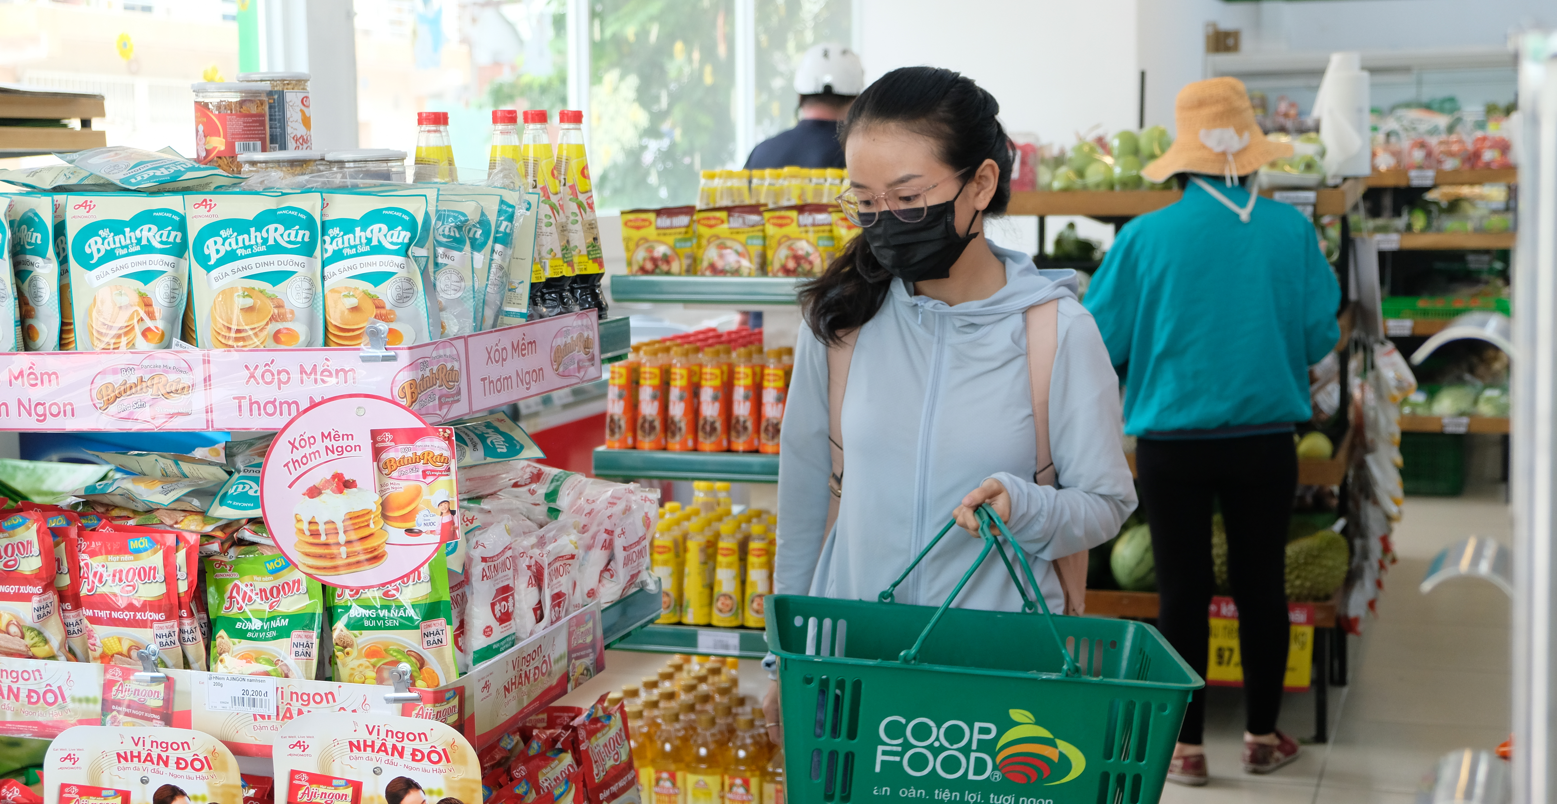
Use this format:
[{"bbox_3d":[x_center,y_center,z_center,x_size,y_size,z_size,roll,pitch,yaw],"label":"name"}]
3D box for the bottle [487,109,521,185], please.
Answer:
[{"bbox_3d":[-0.325,-0.215,2.567,0.080,0.275,0.080,1,7,18],"label":"bottle"}]

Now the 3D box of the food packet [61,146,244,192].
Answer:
[{"bbox_3d":[-0.717,-0.268,2.412,0.160,0.036,0.195,-7,22,-44],"label":"food packet"}]

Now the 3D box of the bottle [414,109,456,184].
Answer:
[{"bbox_3d":[-0.417,-0.215,2.573,0.077,0.270,0.077,2,8,19],"label":"bottle"}]

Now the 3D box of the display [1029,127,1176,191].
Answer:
[{"bbox_3d":[0.946,-0.701,6.086,0.404,0.176,0.380,1,7,18],"label":"display"}]

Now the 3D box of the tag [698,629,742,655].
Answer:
[{"bbox_3d":[-0.108,0.445,3.919,0.081,0.042,0.004,2,7,19],"label":"tag"}]

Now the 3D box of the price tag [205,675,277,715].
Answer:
[{"bbox_3d":[-0.573,0.312,2.260,0.086,0.042,0.002,2,8,19],"label":"price tag"}]

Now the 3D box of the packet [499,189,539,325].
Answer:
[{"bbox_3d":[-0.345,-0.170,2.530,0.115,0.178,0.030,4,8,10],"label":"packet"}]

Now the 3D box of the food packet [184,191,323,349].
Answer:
[{"bbox_3d":[-0.551,-0.122,2.232,0.165,0.197,0.035,2,8,19],"label":"food packet"}]

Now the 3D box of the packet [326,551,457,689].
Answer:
[{"bbox_3d":[-0.416,0.217,2.279,0.147,0.180,0.043,0,7,7],"label":"packet"}]

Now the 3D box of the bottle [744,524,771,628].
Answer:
[{"bbox_3d":[-0.035,0.331,4.061,0.064,0.197,0.064,-1,7,0],"label":"bottle"}]

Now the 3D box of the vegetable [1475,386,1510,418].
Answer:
[{"bbox_3d":[2.940,0.000,8.674,0.175,0.130,0.180,2,7,19],"label":"vegetable"}]

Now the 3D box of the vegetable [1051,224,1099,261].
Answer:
[{"bbox_3d":[0.879,-0.471,6.287,0.137,0.111,0.125,1,7,18],"label":"vegetable"}]

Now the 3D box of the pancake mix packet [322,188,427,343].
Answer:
[{"bbox_3d":[-0.431,-0.118,2.202,0.160,0.197,0.035,2,8,19],"label":"pancake mix packet"}]

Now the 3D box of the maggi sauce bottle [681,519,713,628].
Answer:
[{"bbox_3d":[-0.154,0.330,4.101,0.064,0.197,0.064,-1,7,0],"label":"maggi sauce bottle"}]

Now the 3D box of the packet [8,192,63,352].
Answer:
[{"bbox_3d":[-0.869,-0.142,2.411,0.150,0.185,0.040,4,9,36],"label":"packet"}]

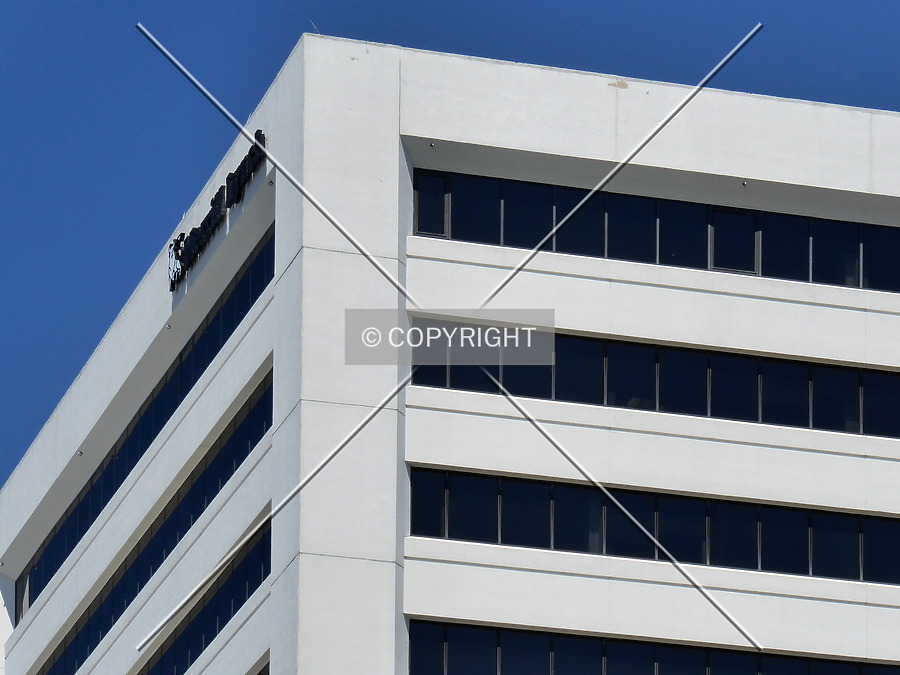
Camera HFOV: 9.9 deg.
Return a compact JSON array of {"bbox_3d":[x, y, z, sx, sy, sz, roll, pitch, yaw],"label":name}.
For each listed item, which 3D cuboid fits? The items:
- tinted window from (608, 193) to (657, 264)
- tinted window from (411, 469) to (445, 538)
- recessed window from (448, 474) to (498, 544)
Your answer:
[{"bbox_3d":[4.707,-2.800,134.870,1.351,1.913,0.120,7,-22,-16],"label":"tinted window"},{"bbox_3d":[-0.552,4.274,133.909,0.910,1.768,0.120,6,-21,-15],"label":"tinted window"},{"bbox_3d":[0.609,4.414,134.225,1.298,1.677,0.120,6,-21,-15],"label":"recessed window"}]

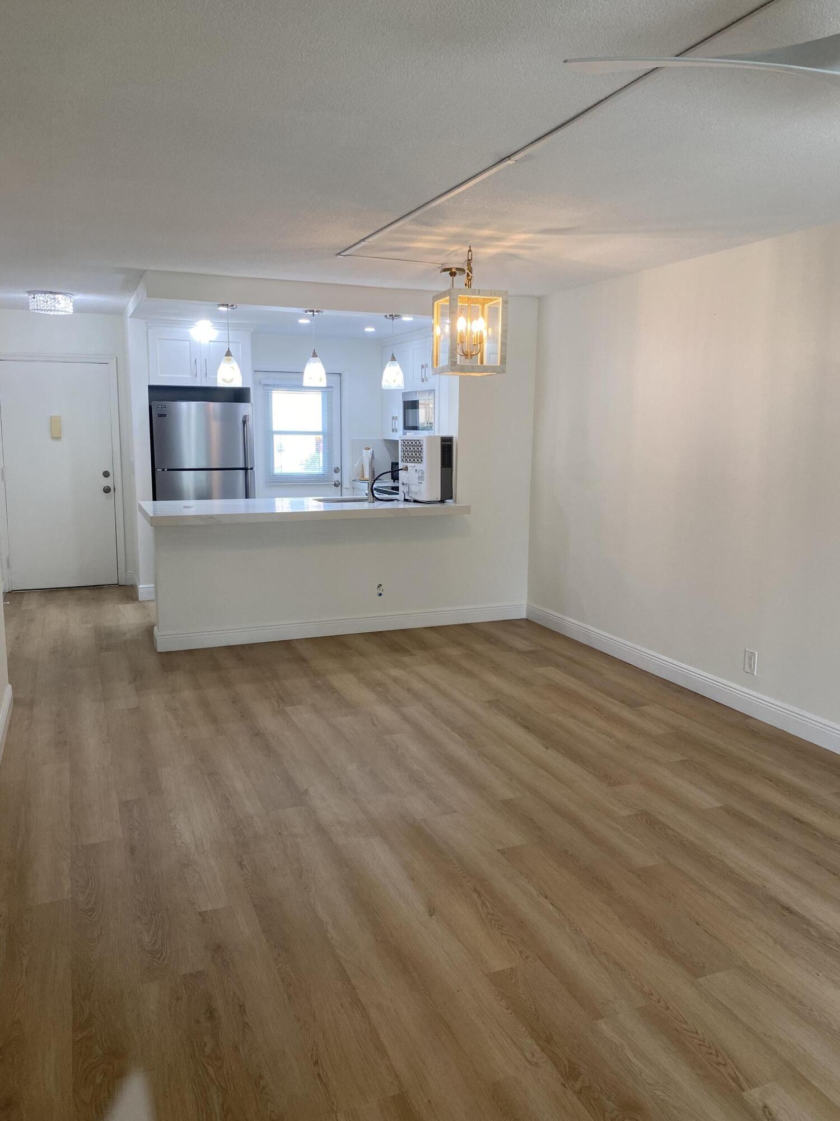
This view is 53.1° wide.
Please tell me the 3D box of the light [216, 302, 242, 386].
[{"bbox_3d":[-1.303,-1.460,5.735,0.165,0.532,0.165,-3,10,-23],"label":"light"}]

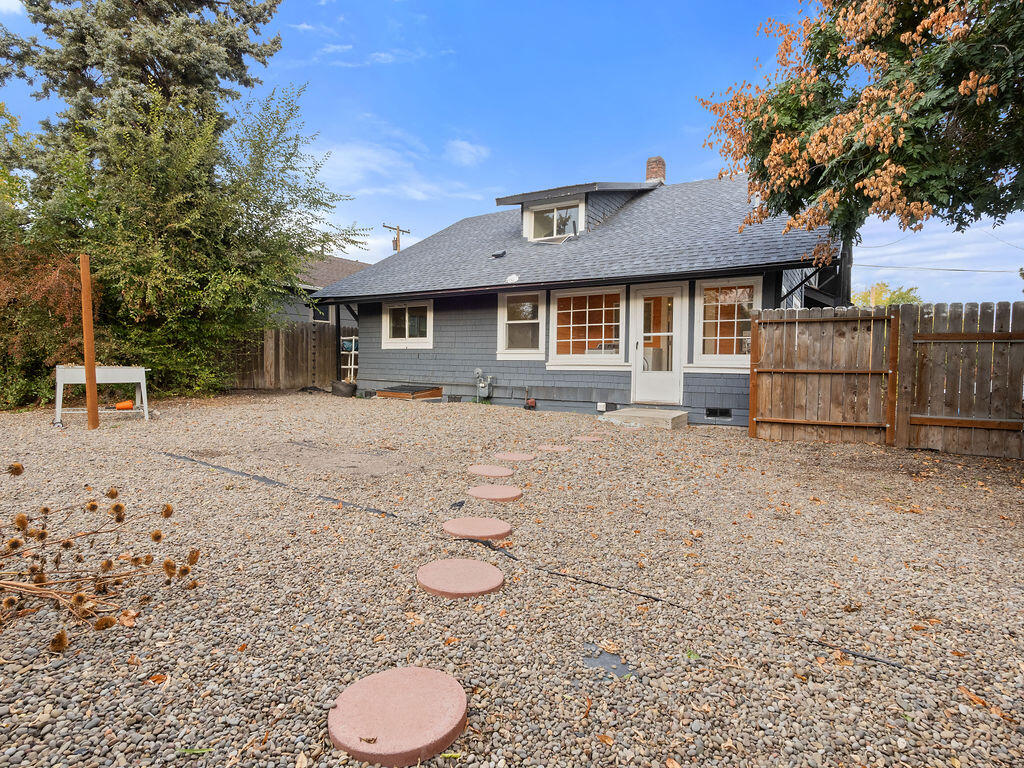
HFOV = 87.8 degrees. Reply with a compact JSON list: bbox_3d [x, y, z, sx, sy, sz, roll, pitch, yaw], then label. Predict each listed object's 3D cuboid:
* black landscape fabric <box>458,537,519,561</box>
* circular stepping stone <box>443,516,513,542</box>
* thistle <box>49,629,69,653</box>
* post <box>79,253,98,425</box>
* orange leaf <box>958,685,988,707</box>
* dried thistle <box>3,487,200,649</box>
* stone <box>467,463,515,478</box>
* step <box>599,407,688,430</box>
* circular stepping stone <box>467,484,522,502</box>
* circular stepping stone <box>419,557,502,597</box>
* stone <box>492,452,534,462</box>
[{"bbox_3d":[-0.129,1.005,3.271,0.537,0.030,0.111,3,5,40],"label":"black landscape fabric"},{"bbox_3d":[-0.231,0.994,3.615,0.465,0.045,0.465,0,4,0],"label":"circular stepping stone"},{"bbox_3d":[-1.813,1.030,2.132,0.065,0.065,0.065,3,4,37],"label":"thistle"},{"bbox_3d":[-6.127,-0.594,7.724,0.100,2.521,0.100,2,4,30],"label":"post"},{"bbox_3d":[1.623,1.093,1.880,0.035,0.020,0.099,0,4,-5],"label":"orange leaf"},{"bbox_3d":[-2.200,0.852,2.750,1.050,0.360,1.150,-3,5,-38],"label":"dried thistle"},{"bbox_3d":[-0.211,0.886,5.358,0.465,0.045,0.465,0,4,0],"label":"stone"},{"bbox_3d":[2.321,0.592,9.237,1.130,0.185,1.000,2,4,30],"label":"step"},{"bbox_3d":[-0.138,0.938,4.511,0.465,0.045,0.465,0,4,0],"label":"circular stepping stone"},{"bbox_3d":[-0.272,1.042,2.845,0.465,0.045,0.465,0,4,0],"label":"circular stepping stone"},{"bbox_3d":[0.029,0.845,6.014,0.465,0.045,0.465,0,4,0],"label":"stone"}]

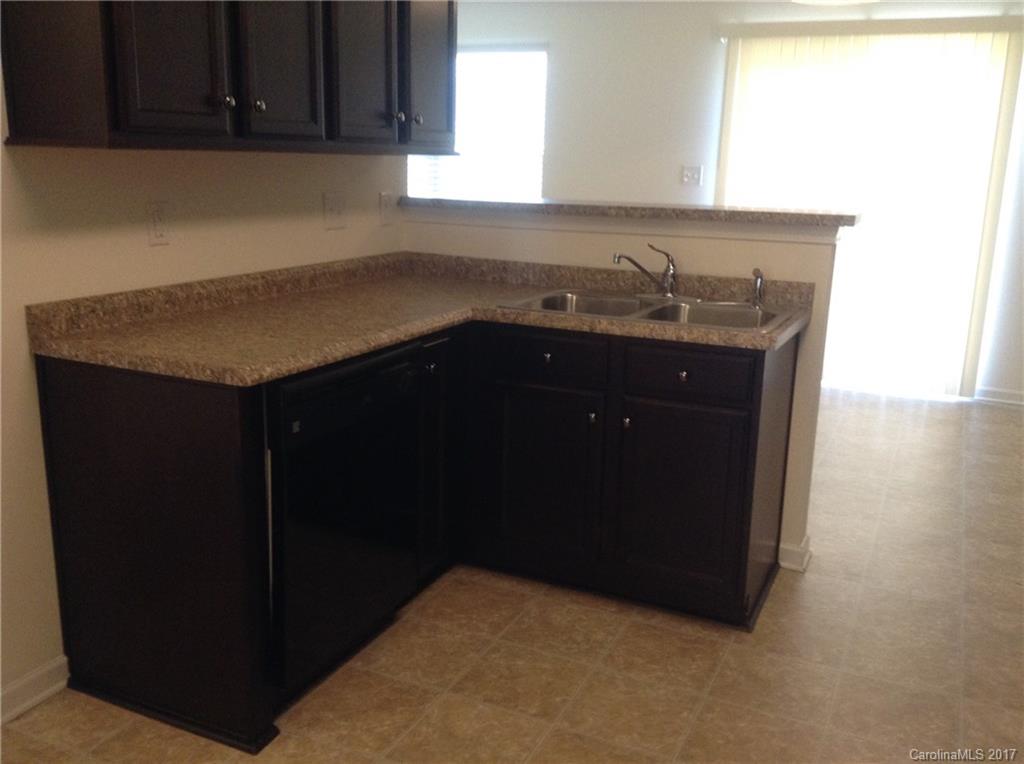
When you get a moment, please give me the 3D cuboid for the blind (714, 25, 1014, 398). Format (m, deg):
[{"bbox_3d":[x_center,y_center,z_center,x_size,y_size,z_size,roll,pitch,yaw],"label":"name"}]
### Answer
[{"bbox_3d":[2.042,-1.022,5.970,1.686,2.153,0.099,7,14,24],"label":"blind"}]

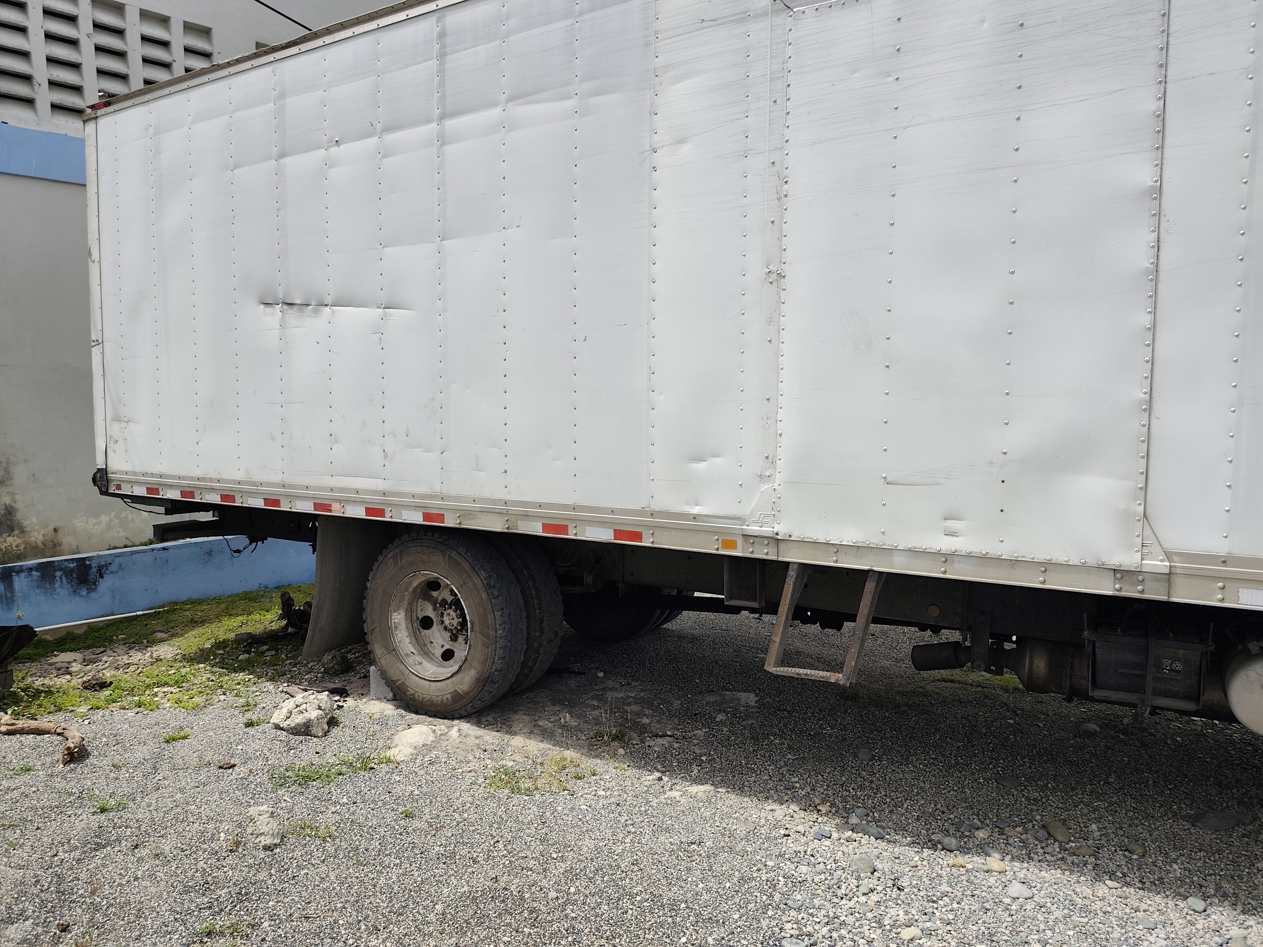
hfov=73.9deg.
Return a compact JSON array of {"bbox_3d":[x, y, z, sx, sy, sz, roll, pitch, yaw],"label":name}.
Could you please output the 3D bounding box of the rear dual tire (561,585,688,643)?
[{"bbox_3d":[-0.065,0.731,6.274,0.985,0.970,0.614,3,4,30],"label":"rear dual tire"}]

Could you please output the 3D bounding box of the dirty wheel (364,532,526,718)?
[{"bbox_3d":[-1.037,0.820,4.605,0.985,0.970,0.275,3,4,30],"label":"dirty wheel"}]

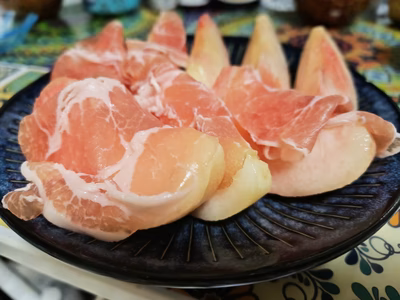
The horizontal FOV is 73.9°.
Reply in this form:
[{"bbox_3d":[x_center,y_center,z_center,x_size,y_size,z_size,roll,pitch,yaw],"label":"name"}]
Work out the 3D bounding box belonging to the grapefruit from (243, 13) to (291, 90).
[{"bbox_3d":[0.053,-0.073,0.214,0.039,0.073,0.036,-1,1,0],"label":"grapefruit"}]

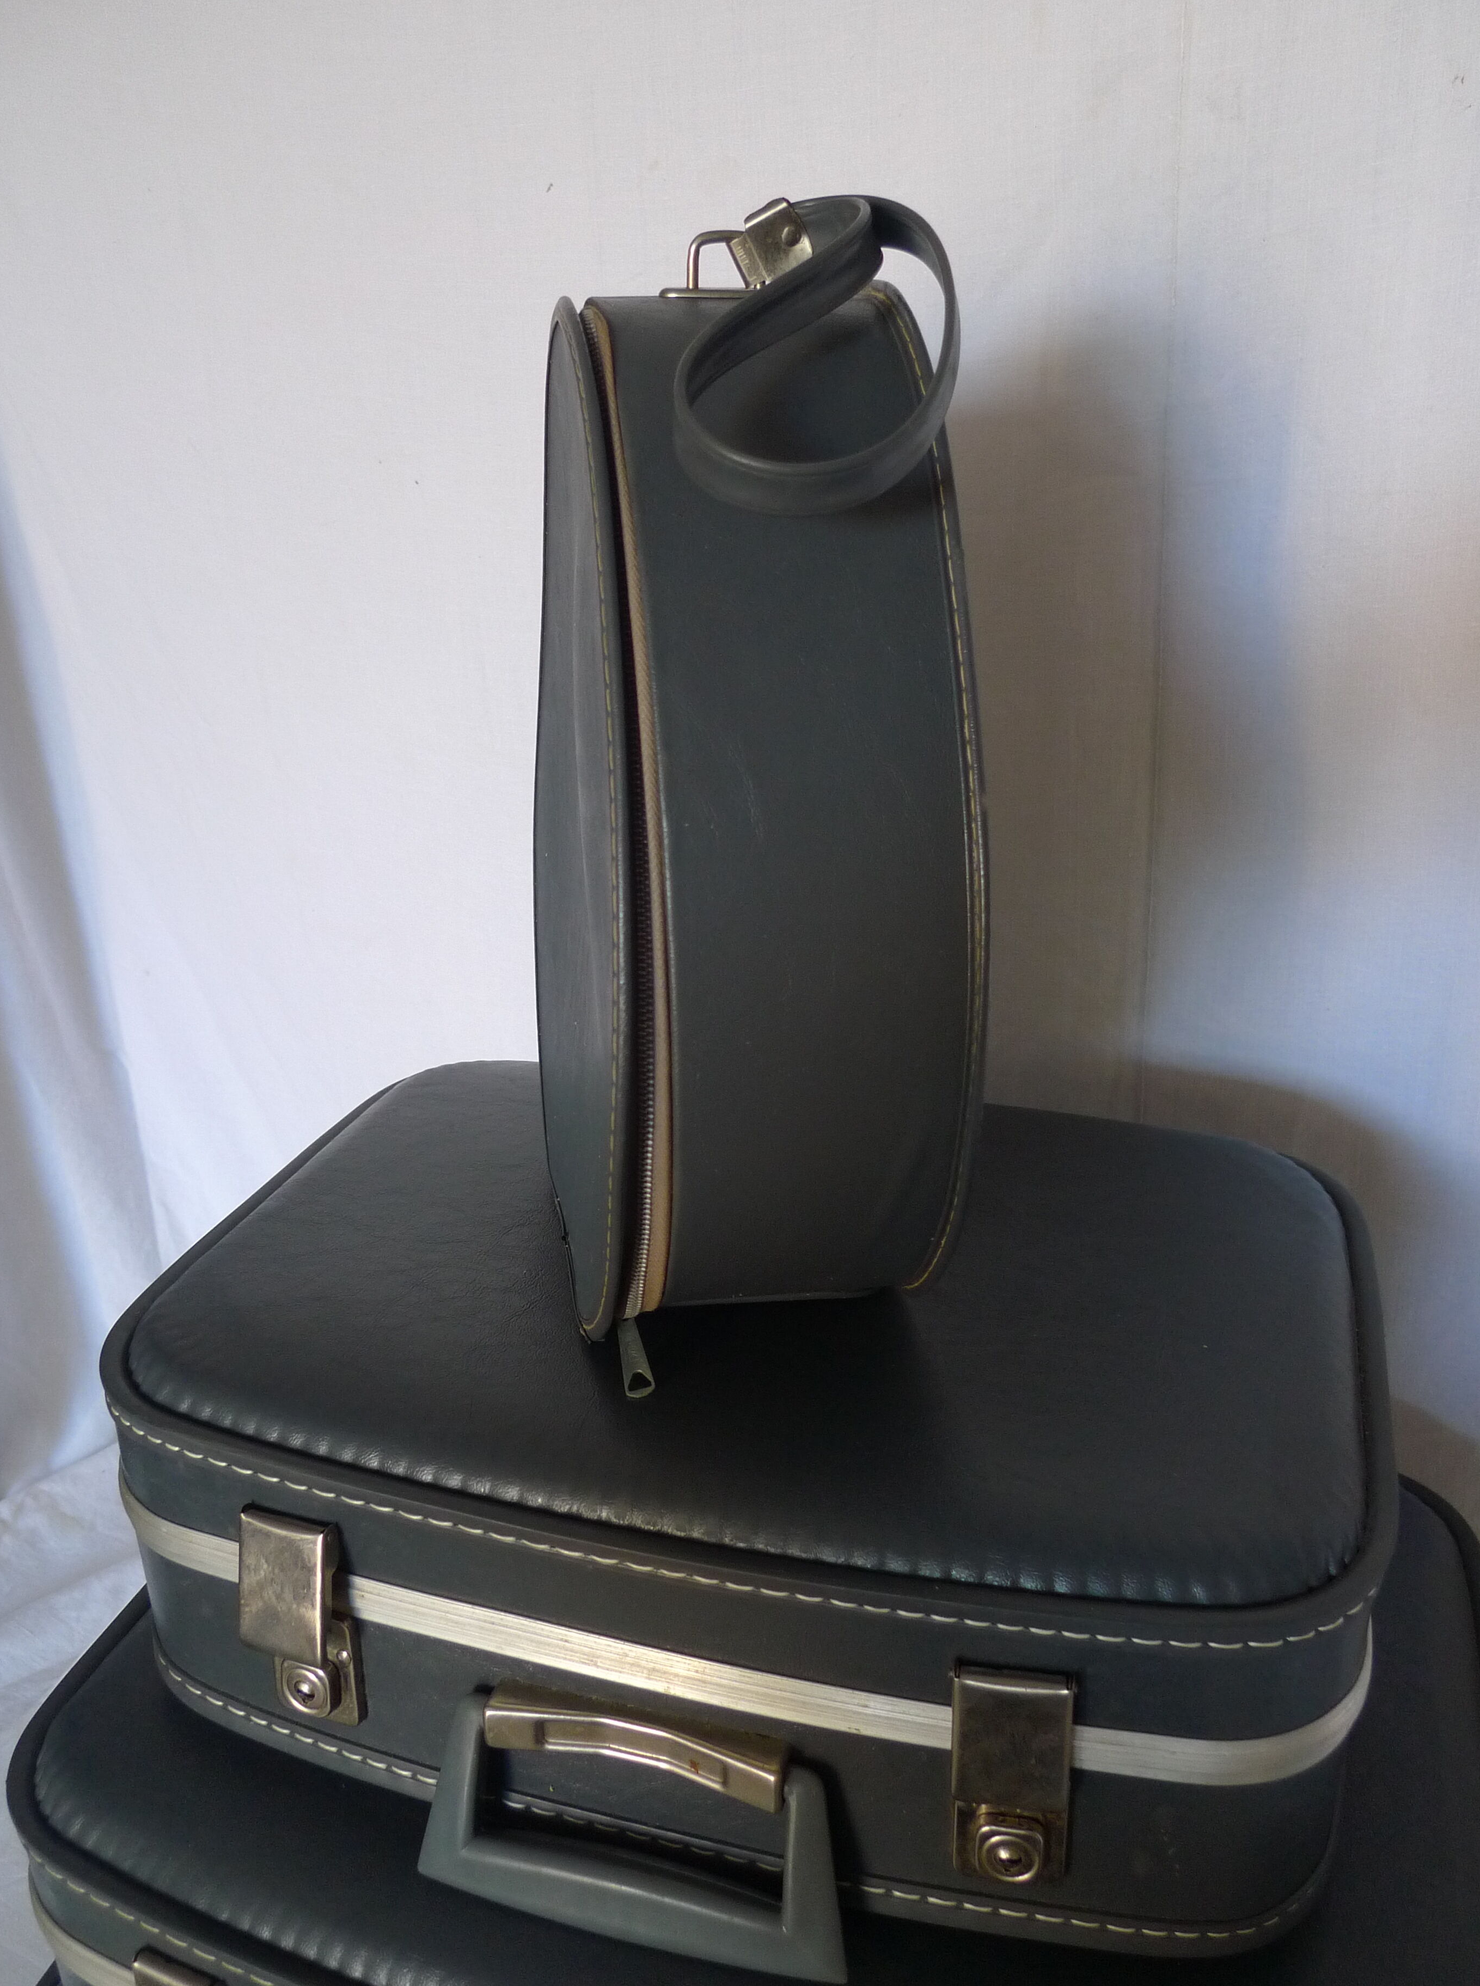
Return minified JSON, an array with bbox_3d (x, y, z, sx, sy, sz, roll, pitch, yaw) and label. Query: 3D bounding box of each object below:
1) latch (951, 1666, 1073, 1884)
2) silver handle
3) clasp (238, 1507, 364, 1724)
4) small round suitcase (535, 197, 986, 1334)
[{"bbox_3d":[0.073,0.214,0.430,0.031,0.073,0.014,4,23,13],"label":"latch"},{"bbox_3d":[-0.031,0.236,0.459,0.129,0.053,0.029,5,9,16],"label":"silver handle"},{"bbox_3d":[-0.134,0.195,0.486,0.031,0.075,0.022,5,20,16],"label":"clasp"},{"bbox_3d":[-0.011,-0.068,0.529,0.098,0.350,0.291,-4,22,-10],"label":"small round suitcase"}]

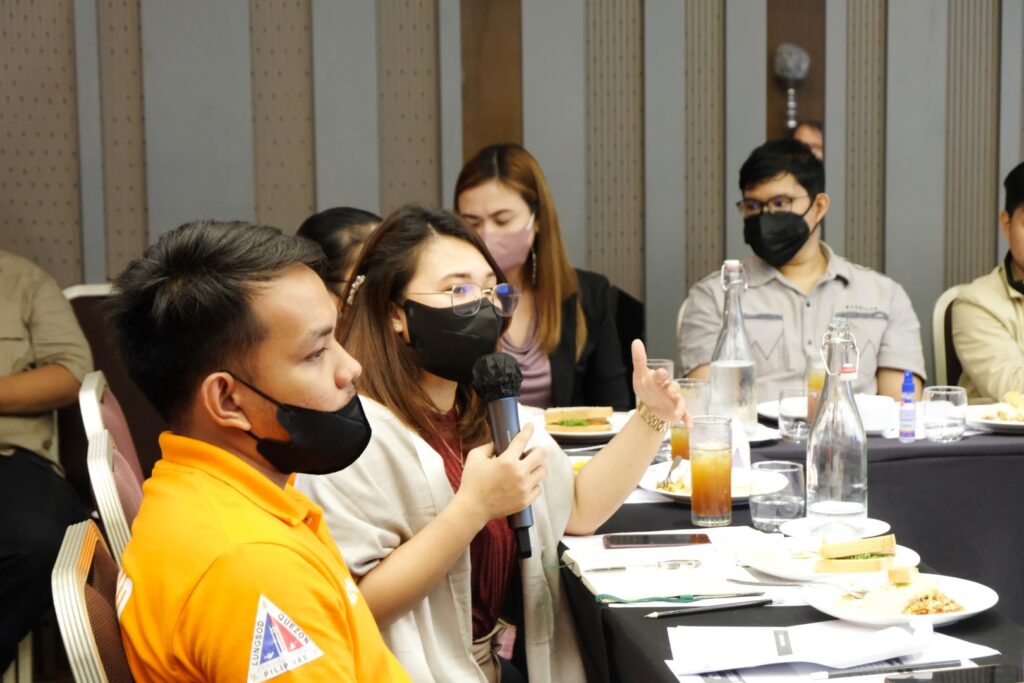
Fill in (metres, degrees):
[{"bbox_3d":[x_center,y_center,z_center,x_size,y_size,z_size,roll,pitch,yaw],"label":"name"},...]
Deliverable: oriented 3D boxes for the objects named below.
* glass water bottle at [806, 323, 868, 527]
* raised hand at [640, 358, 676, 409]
[{"bbox_3d":[0.474,0.120,3.097,0.087,0.307,0.087,0,7,6],"label":"glass water bottle"},{"bbox_3d":[0.214,0.063,3.050,0.090,0.130,0.115,-2,7,-9],"label":"raised hand"}]

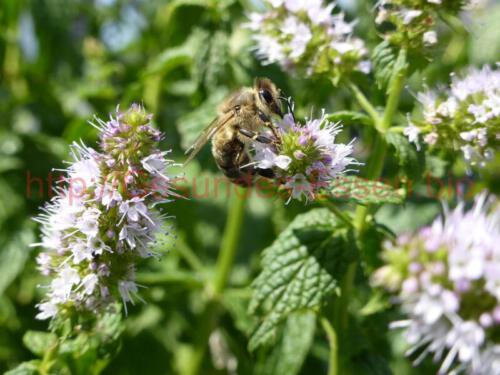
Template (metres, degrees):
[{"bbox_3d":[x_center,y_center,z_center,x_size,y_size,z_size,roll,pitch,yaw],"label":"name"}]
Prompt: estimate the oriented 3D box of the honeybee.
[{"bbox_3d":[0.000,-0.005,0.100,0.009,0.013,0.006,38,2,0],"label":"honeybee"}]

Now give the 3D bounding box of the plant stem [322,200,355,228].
[{"bbox_3d":[0.012,0.004,0.120,0.006,0.001,0.001,39,0,-9],"label":"plant stem"}]

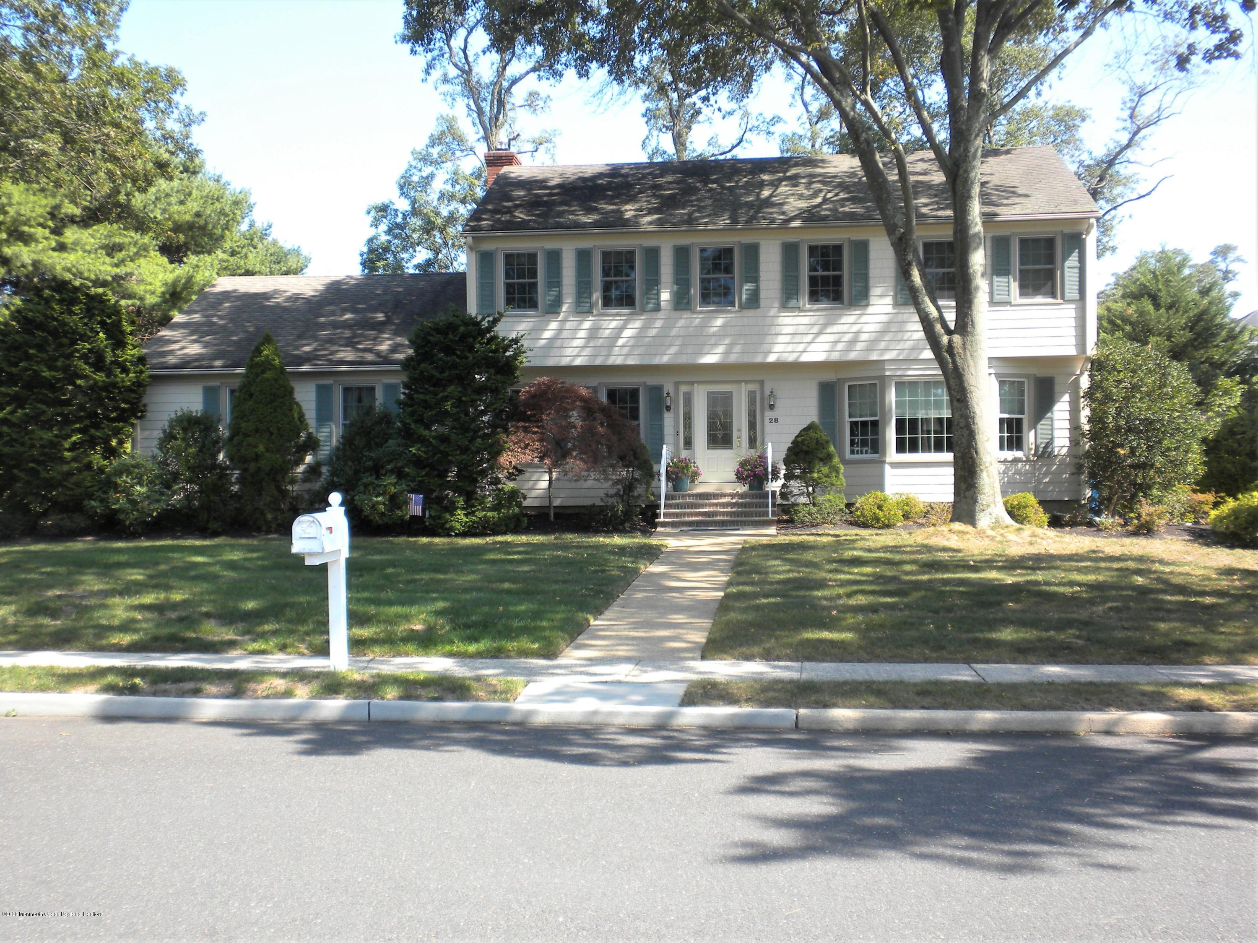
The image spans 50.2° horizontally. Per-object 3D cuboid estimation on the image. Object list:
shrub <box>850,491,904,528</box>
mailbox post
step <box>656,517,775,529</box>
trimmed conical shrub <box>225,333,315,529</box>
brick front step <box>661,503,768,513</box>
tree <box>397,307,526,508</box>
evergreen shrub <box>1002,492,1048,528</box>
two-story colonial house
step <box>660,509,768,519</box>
[{"bbox_3d":[4.698,0.717,25.500,1.020,0.710,0.950,-1,0,6],"label":"shrub"},{"bbox_3d":[-2.700,0.997,11.847,0.290,1.600,0.700,-1,0,8],"label":"mailbox post"},{"bbox_3d":[1.671,0.993,25.629,2.280,0.190,0.360,-1,0,6],"label":"step"},{"bbox_3d":[-7.055,-0.791,26.400,1.750,3.860,1.700,-1,0,6],"label":"trimmed conical shrub"},{"bbox_3d":[1.722,0.690,26.269,2.220,0.180,0.340,-1,0,6],"label":"brick front step"},{"bbox_3d":[-3.241,-1.045,26.000,2.450,4.200,2.400,-1,0,6],"label":"tree"},{"bbox_3d":[7.504,0.717,25.500,0.950,0.680,0.920,-1,0,6],"label":"evergreen shrub"},{"bbox_3d":[-0.090,-3.191,31.422,19.470,8.310,8.500,-1,0,6],"label":"two-story colonial house"},{"bbox_3d":[1.698,0.842,25.969,2.240,0.180,0.340,-1,0,6],"label":"step"}]

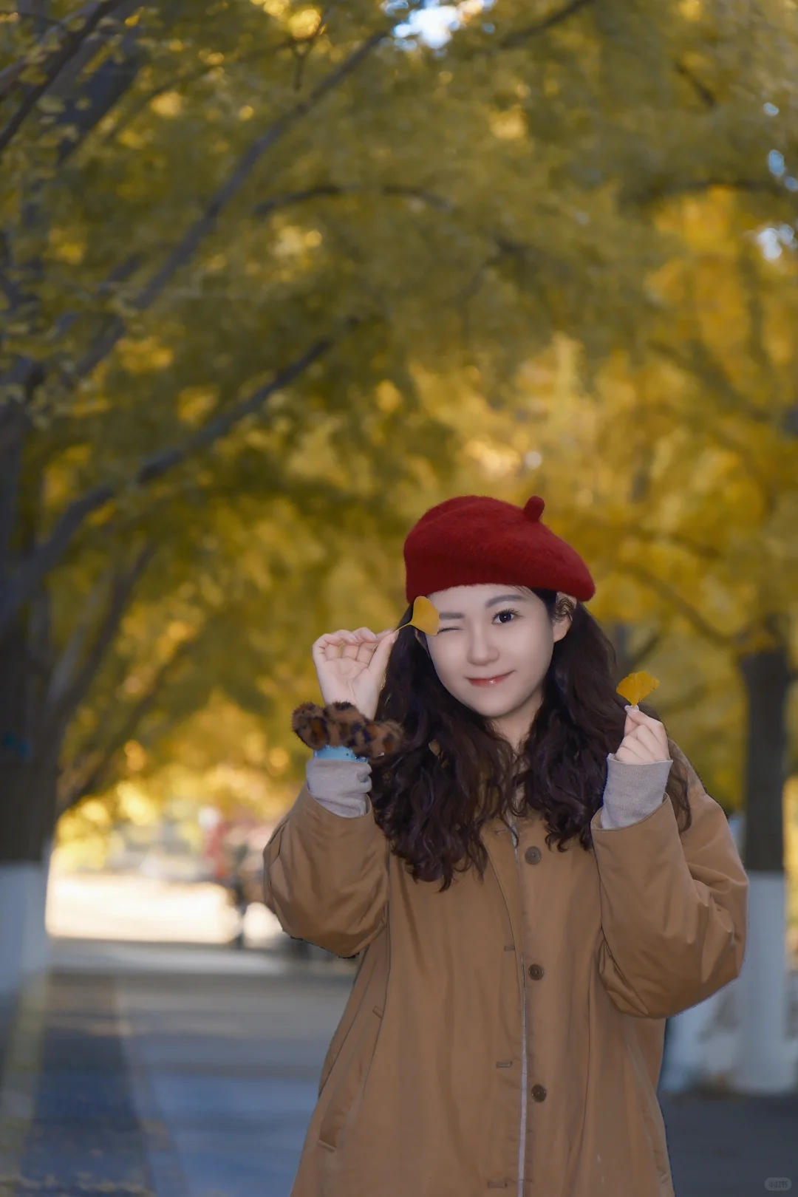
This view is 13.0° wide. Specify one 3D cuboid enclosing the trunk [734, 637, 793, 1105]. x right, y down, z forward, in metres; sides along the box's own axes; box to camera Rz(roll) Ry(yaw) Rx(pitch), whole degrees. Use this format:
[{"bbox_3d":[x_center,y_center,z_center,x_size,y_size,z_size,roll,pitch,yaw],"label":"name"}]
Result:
[{"bbox_3d":[1.852,1.349,17.700,0.280,2.330,0.280,0,-4,0],"label":"trunk"}]

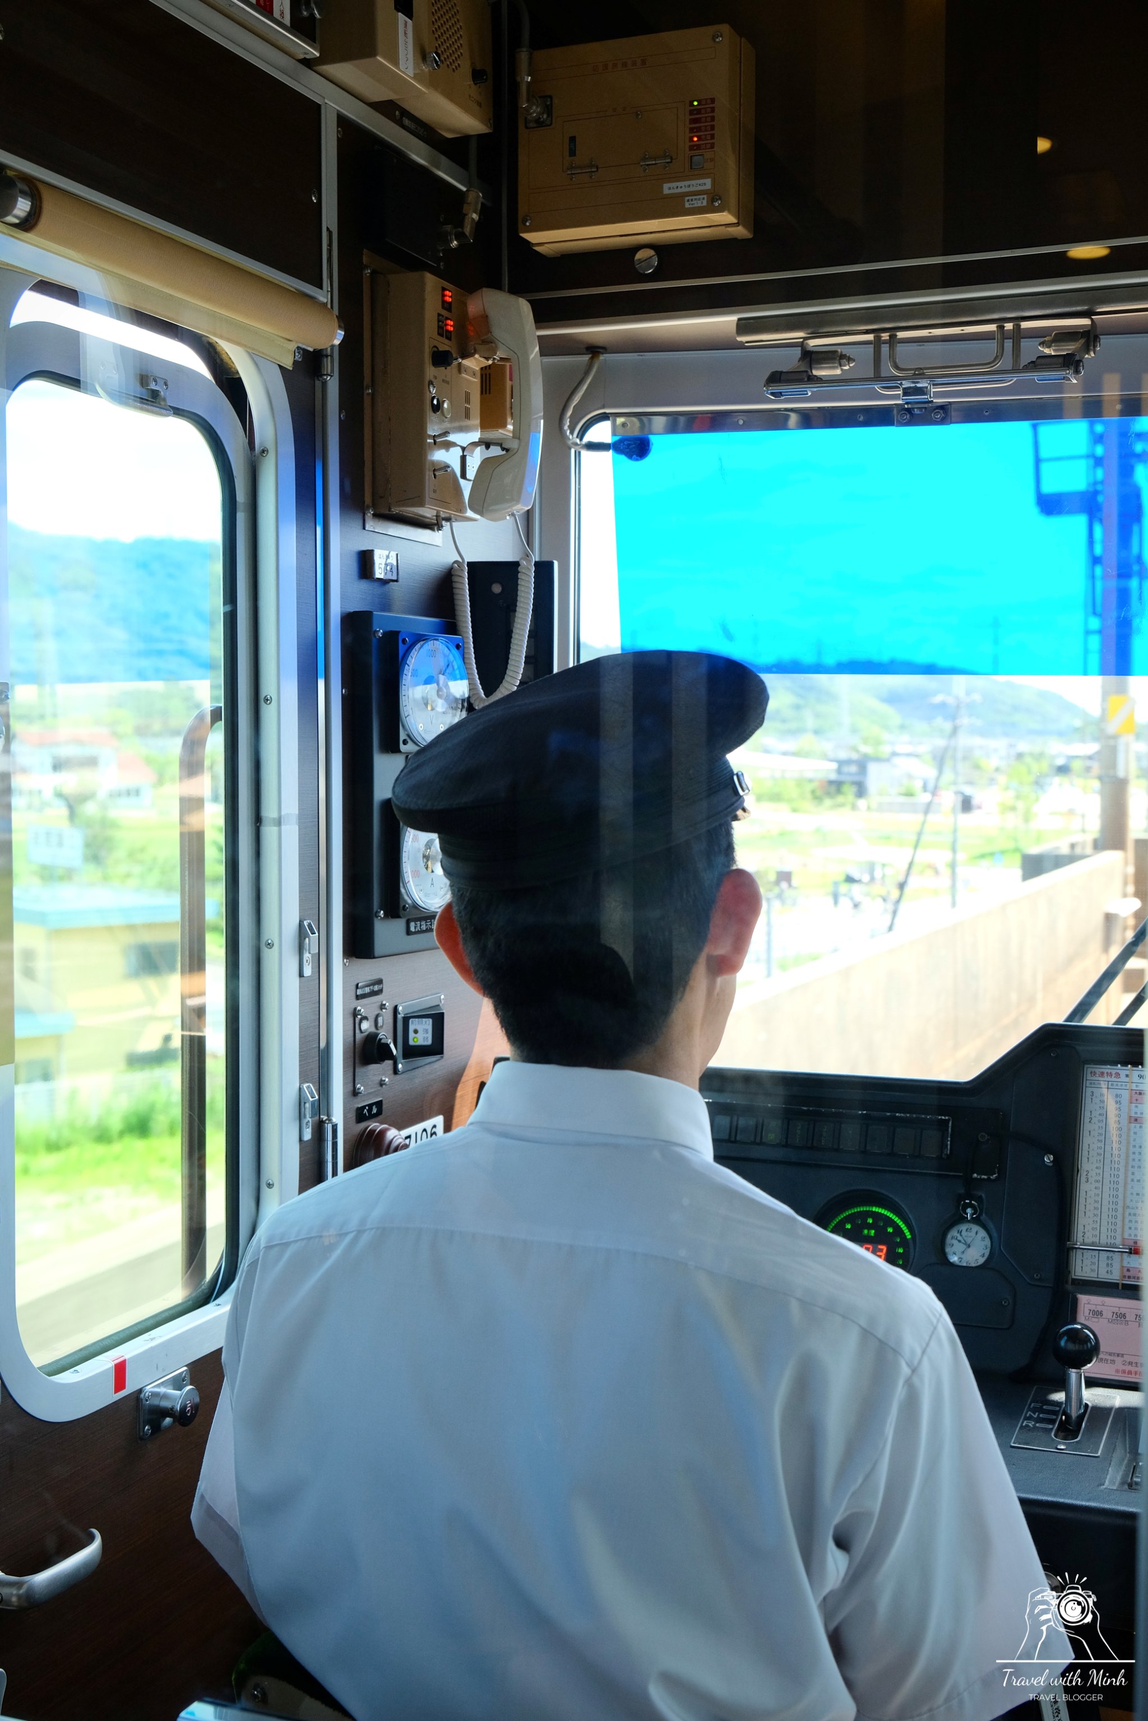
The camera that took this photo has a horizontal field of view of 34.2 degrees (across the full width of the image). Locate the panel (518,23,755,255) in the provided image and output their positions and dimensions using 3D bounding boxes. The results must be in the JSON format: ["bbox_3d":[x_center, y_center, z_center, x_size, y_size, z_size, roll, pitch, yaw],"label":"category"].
[{"bbox_3d":[0.061,-0.709,1.848,0.215,0.175,0.086,1,3,20],"label":"panel"}]

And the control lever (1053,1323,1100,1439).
[{"bbox_3d":[0.422,0.435,1.570,0.039,0.095,0.040,1,3,22],"label":"control lever"}]

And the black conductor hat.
[{"bbox_3d":[0.011,-0.058,1.145,0.238,0.120,0.268,-4,14,23],"label":"black conductor hat"}]

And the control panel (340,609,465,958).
[{"bbox_3d":[-0.149,-0.073,1.762,0.047,0.315,0.142,2,4,28],"label":"control panel"}]

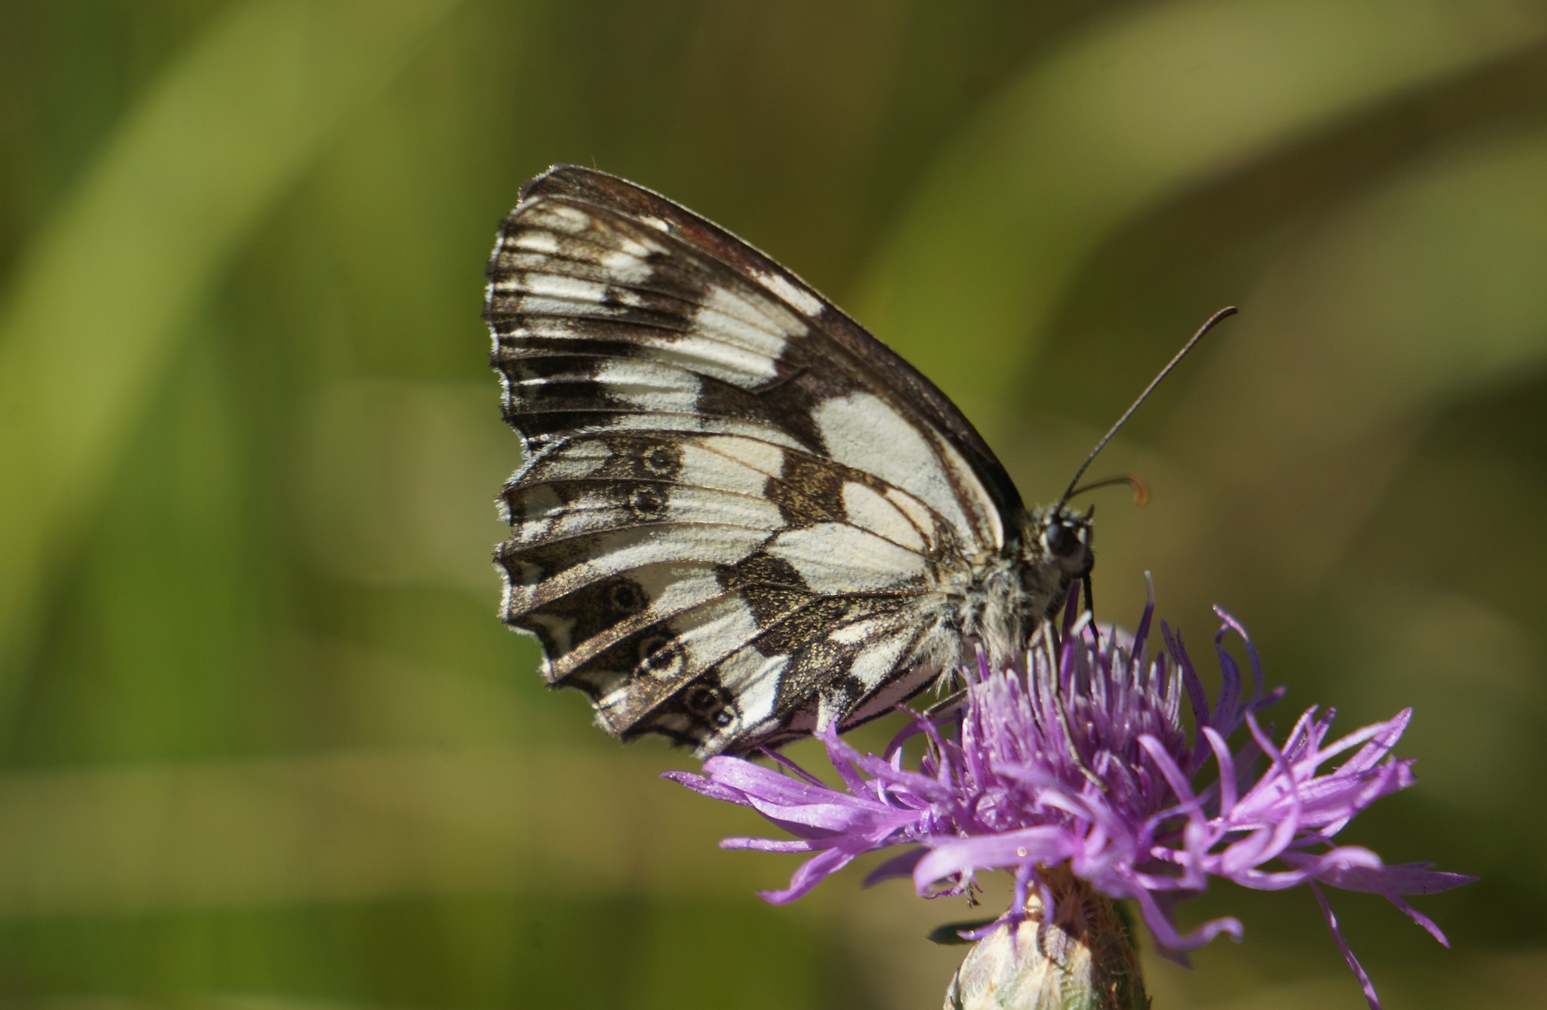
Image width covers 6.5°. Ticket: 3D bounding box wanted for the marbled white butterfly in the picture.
[{"bbox_3d":[0.004,-0.002,0.570,0.032,0.026,0.012,-5,6,12],"label":"marbled white butterfly"}]

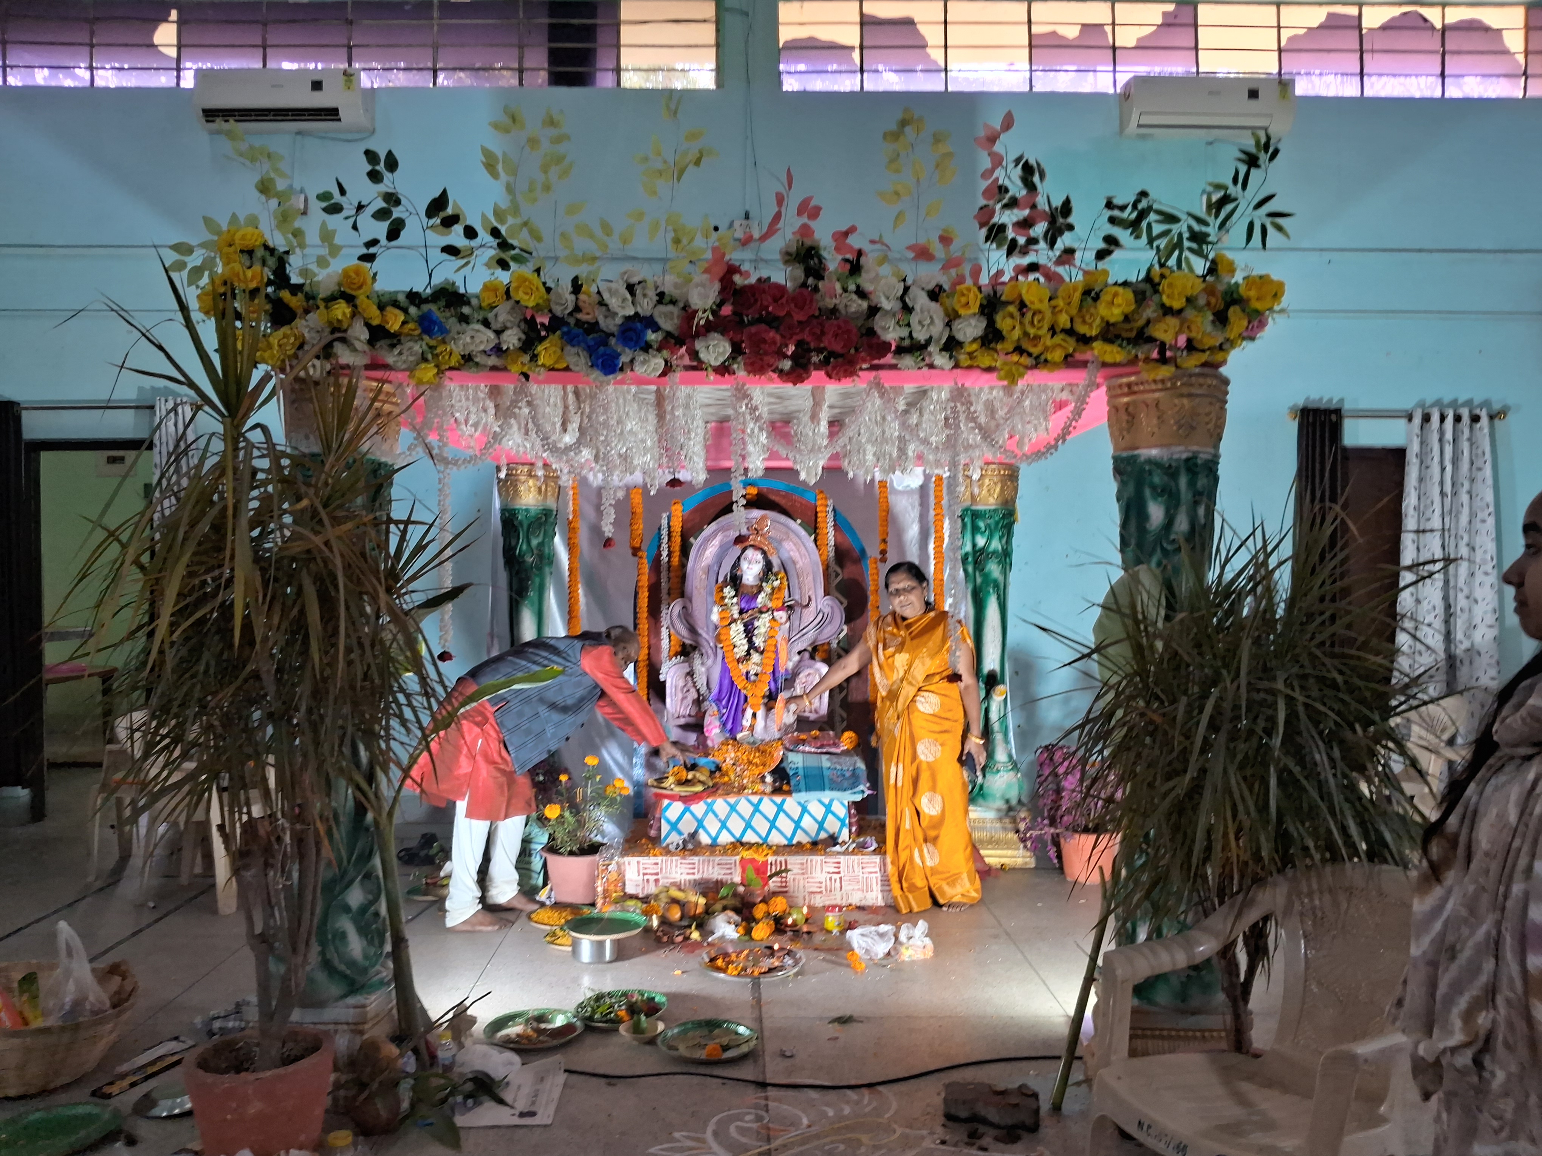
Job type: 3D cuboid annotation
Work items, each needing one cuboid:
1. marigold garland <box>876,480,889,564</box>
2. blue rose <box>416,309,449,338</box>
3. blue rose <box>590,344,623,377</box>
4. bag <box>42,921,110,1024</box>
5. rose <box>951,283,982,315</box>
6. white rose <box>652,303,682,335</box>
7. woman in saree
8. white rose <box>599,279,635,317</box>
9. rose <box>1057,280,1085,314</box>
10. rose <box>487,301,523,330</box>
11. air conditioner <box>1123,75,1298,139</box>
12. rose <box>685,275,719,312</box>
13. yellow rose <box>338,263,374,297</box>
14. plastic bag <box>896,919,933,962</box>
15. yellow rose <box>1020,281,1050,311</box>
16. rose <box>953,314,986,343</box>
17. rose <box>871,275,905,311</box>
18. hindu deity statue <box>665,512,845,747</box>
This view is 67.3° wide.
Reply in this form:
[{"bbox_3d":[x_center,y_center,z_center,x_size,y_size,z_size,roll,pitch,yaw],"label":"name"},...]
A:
[{"bbox_3d":[0.562,-0.293,5.800,0.066,0.440,0.064,0,0,-2],"label":"marigold garland"},{"bbox_3d":[-0.935,-0.704,3.200,0.088,0.078,0.065,0,0,-5],"label":"blue rose"},{"bbox_3d":[-0.441,-0.587,3.120,0.085,0.085,0.070,0,1,-1],"label":"blue rose"},{"bbox_3d":[-2.018,1.190,3.360,0.185,0.320,0.160,0,0,-17],"label":"bag"},{"bbox_3d":[0.536,-0.763,3.170,0.087,0.090,0.065,0,0,-3],"label":"rose"},{"bbox_3d":[-0.286,-0.717,3.200,0.082,0.085,0.065,0,0,-5],"label":"white rose"},{"bbox_3d":[0.514,0.676,5.120,0.860,1.500,0.450,0,0,11],"label":"woman in saree"},{"bbox_3d":[-0.420,-0.767,3.170,0.096,0.102,0.070,0,0,-6],"label":"white rose"},{"bbox_3d":[0.788,-0.738,3.050,0.076,0.089,0.060,0,0,0],"label":"rose"},{"bbox_3d":[-0.727,-0.717,3.170,0.098,0.083,0.070,0,0,0],"label":"rose"},{"bbox_3d":[2.590,-2.790,6.870,0.955,0.285,0.225,0,0,-2],"label":"air conditioner"},{"bbox_3d":[-0.183,-0.762,3.090,0.086,0.099,0.075,0,0,6],"label":"rose"},{"bbox_3d":[-1.132,-0.814,3.160,0.096,0.089,0.070,0,1,-1],"label":"yellow rose"},{"bbox_3d":[0.545,1.365,4.380,0.137,0.135,0.120,0,0,0],"label":"plastic bag"},{"bbox_3d":[0.722,-0.773,3.170,0.084,0.082,0.068,0,0,-6],"label":"yellow rose"},{"bbox_3d":[0.520,-0.654,3.040,0.095,0.073,0.060,0,0,0],"label":"rose"},{"bbox_3d":[0.320,-0.780,3.170,0.090,0.097,0.070,0,0,0],"label":"rose"},{"bbox_3d":[-0.073,0.251,5.620,0.860,1.130,0.420,0,1,-1],"label":"hindu deity statue"}]

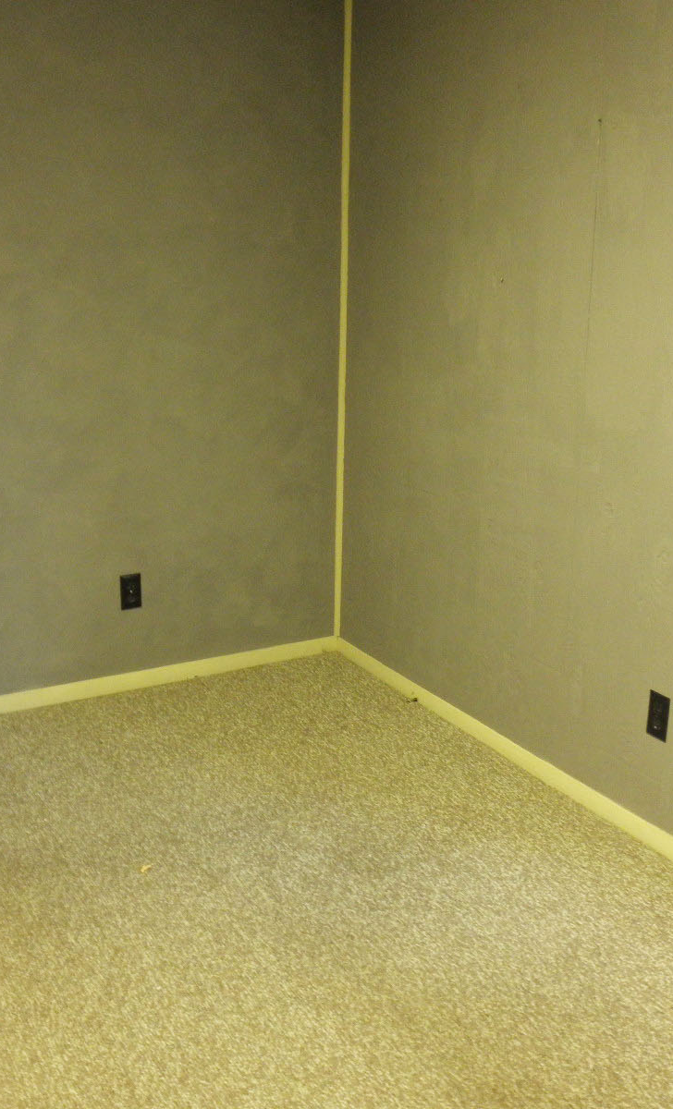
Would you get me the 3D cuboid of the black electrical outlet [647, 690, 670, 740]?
[{"bbox_3d":[0.798,0.402,2.974,0.010,0.115,0.070,-8,17,-28],"label":"black electrical outlet"}]

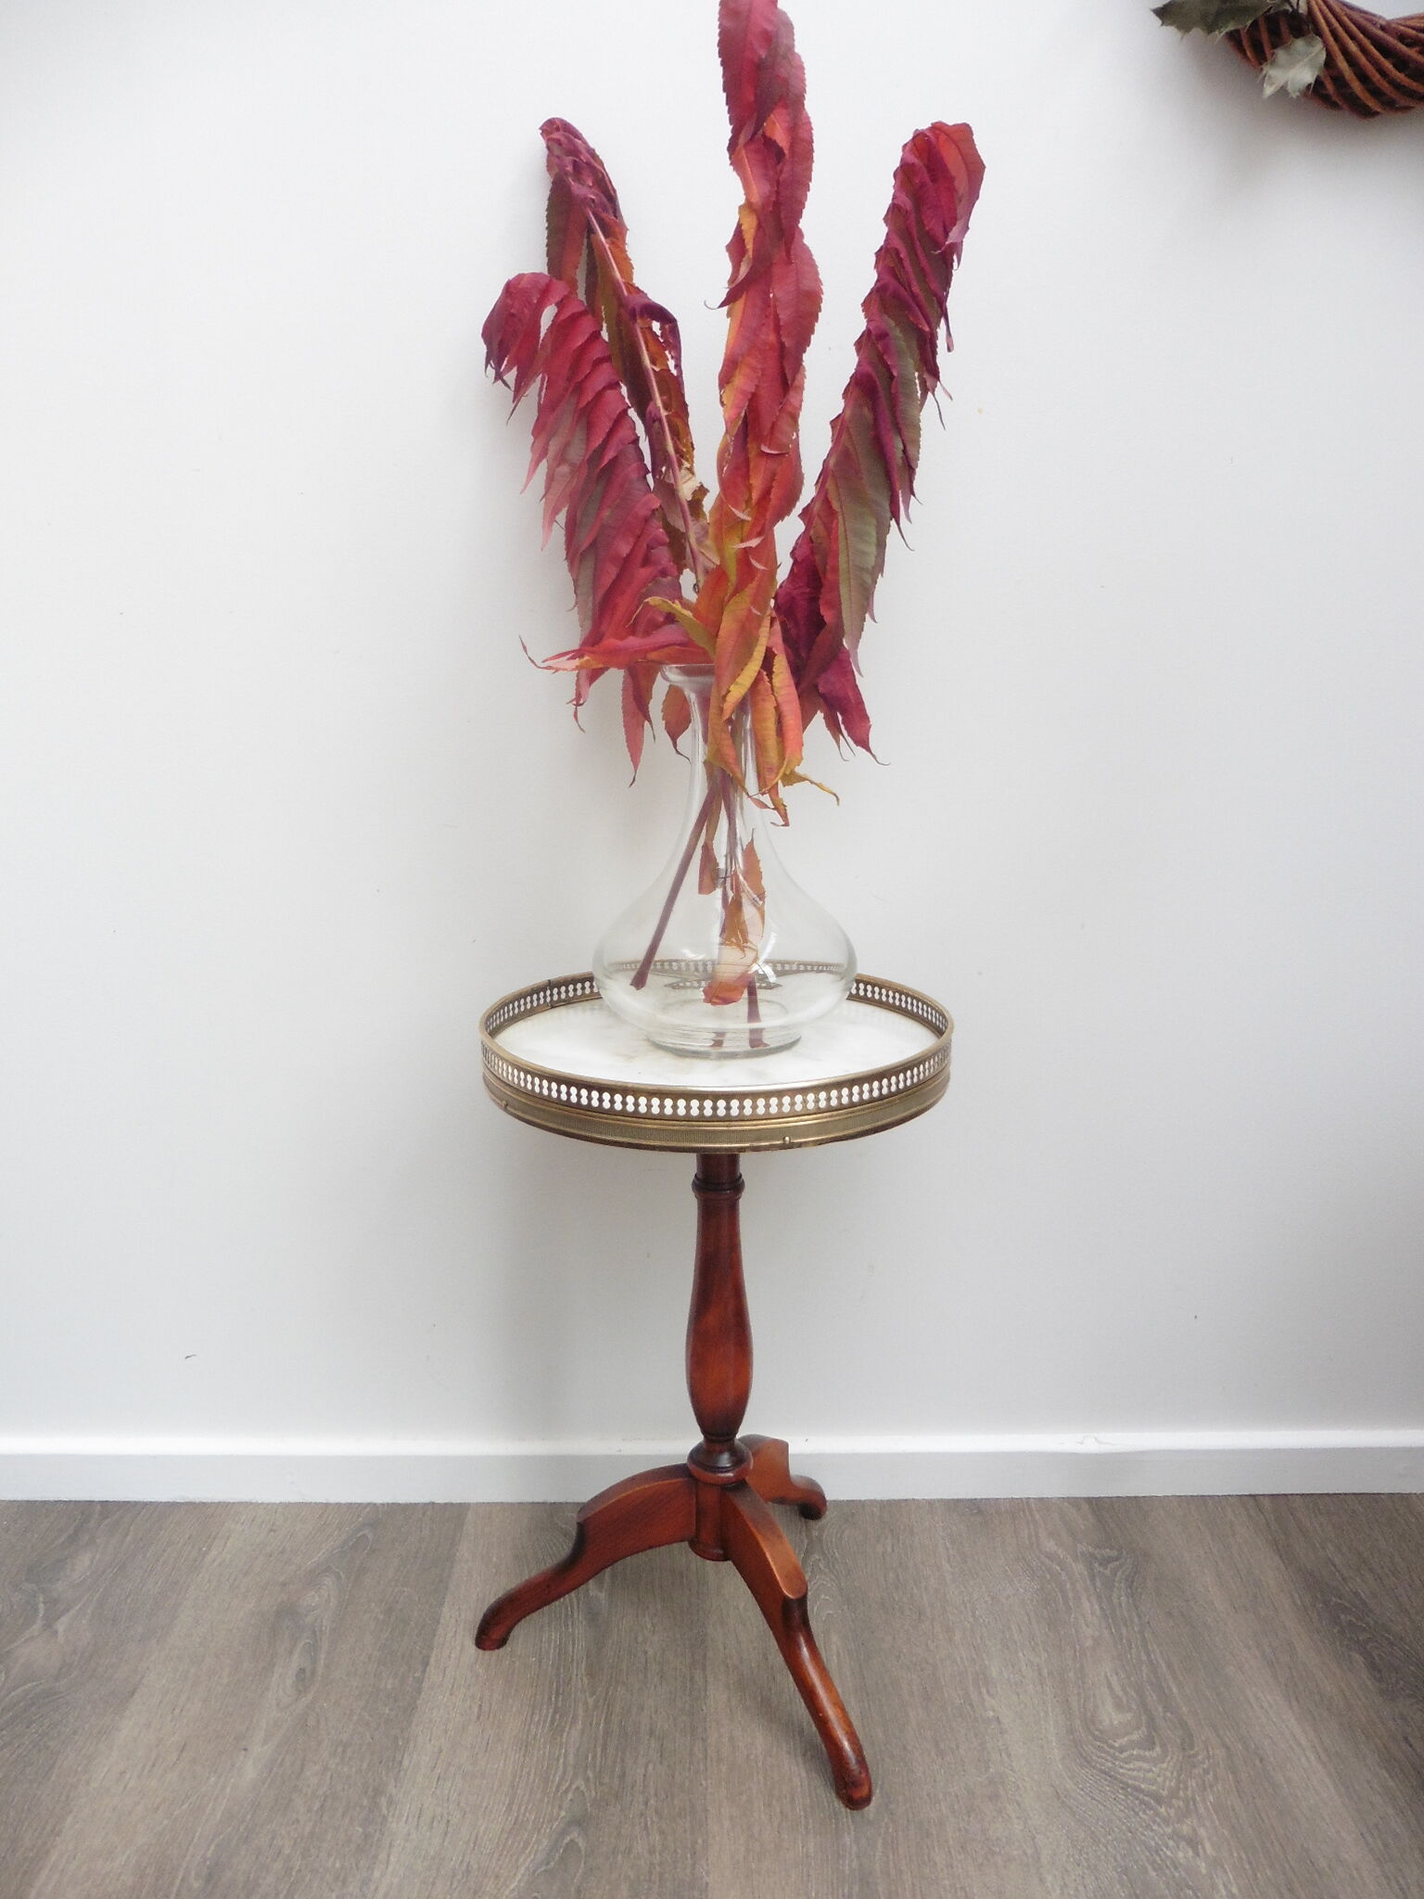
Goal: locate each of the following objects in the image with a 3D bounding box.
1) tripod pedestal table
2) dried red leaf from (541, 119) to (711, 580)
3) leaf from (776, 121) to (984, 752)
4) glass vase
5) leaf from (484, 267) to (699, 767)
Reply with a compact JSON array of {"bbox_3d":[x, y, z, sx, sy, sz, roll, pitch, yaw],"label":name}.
[{"bbox_3d":[-0.010,0.300,0.986,0.347,0.521,0.330,0,14,0],"label":"tripod pedestal table"},{"bbox_3d":[-0.049,-0.383,0.856,0.066,0.280,0.080,-16,5,4],"label":"dried red leaf"},{"bbox_3d":[0.105,-0.316,0.842,0.080,0.359,0.090,12,13,-3],"label":"leaf"},{"bbox_3d":[0.008,-0.061,0.903,0.181,0.255,0.181,0,14,0],"label":"glass vase"},{"bbox_3d":[-0.073,-0.268,0.832,0.084,0.274,0.090,-15,17,4],"label":"leaf"}]

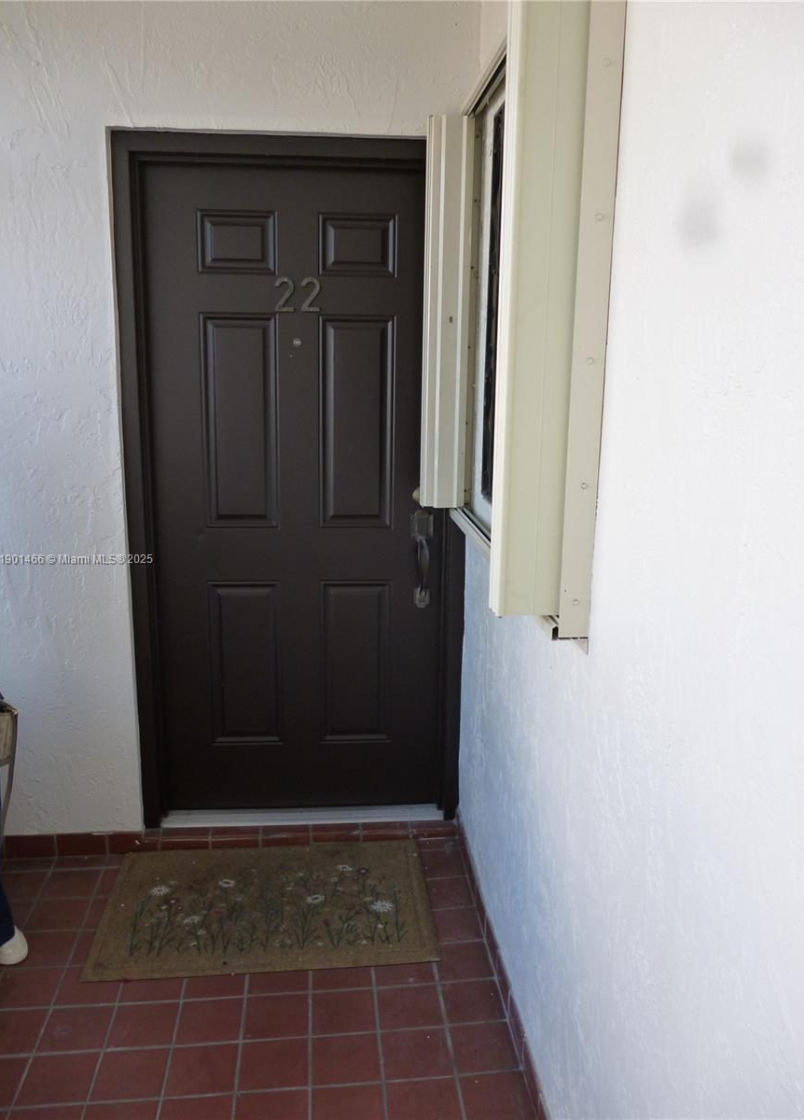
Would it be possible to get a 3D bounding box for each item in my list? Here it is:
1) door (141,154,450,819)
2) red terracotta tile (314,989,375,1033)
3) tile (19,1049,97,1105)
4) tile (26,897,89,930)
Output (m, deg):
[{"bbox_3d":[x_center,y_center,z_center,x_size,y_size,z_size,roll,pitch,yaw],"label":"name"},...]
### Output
[{"bbox_3d":[-0.310,-0.155,2.781,1.020,2.110,0.140,-1,12,-6],"label":"door"},{"bbox_3d":[-0.142,1.097,2.191,0.149,0.012,0.149,-1,12,-6],"label":"red terracotta tile"},{"bbox_3d":[-0.746,1.135,1.974,0.149,0.012,0.149,-1,12,-6],"label":"tile"},{"bbox_3d":[-0.974,1.010,2.566,0.150,0.013,0.150,-1,12,-6],"label":"tile"}]

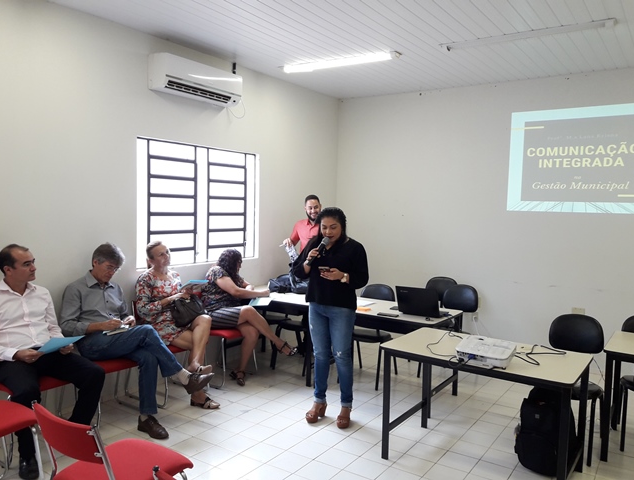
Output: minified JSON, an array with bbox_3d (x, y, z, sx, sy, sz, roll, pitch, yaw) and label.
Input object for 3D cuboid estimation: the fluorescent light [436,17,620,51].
[{"bbox_3d":[1.616,-1.635,4.103,1.300,0.060,0.090,3,4,30],"label":"fluorescent light"}]

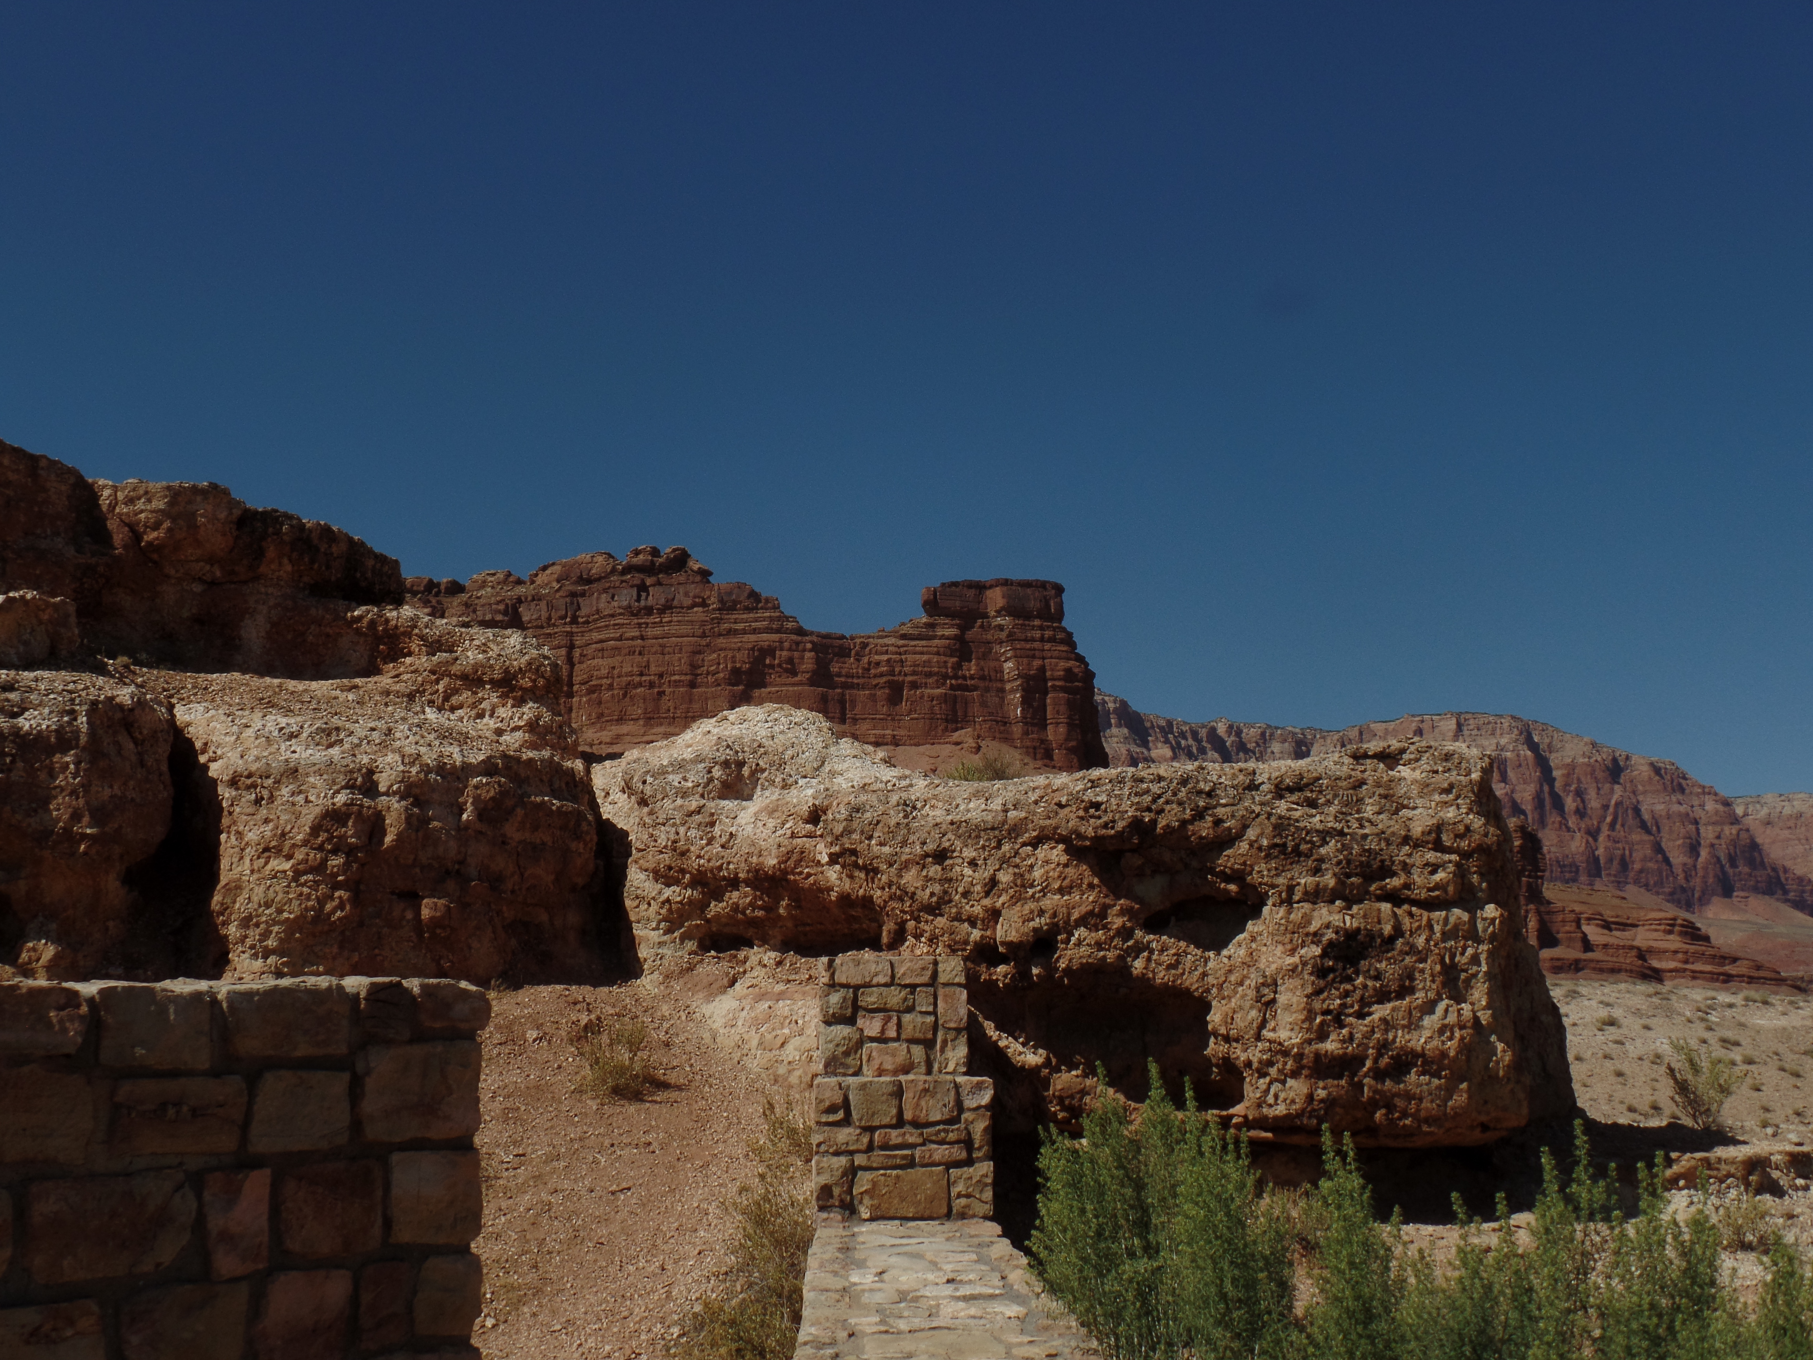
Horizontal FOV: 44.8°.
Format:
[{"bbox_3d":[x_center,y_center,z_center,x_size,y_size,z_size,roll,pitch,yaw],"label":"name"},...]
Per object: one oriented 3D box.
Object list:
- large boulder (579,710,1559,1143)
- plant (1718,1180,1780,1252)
[{"bbox_3d":[1.137,1.501,12.863,5.400,2.350,2.900,-2,-9,14],"label":"large boulder"},{"bbox_3d":[3.980,2.534,10.362,0.290,0.350,0.280,0,-7,0],"label":"plant"}]

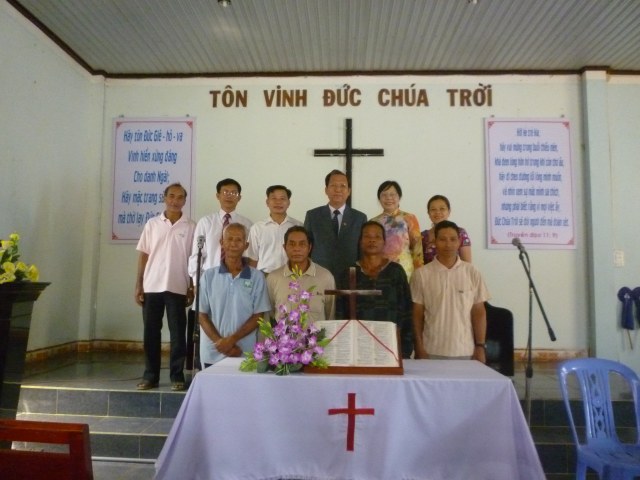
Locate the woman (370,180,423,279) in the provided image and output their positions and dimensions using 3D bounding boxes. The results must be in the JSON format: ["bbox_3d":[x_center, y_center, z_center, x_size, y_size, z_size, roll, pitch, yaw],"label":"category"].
[{"bbox_3d":[0.600,0.351,4.199,0.450,1.656,0.280,0,-5,11],"label":"woman"}]

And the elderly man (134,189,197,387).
[{"bbox_3d":[-1.248,0.352,4.309,0.480,1.634,0.300,1,-5,-8],"label":"elderly man"}]

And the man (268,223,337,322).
[{"bbox_3d":[-0.127,0.687,3.340,0.480,1.547,0.280,1,-5,0],"label":"man"}]

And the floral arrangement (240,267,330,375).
[{"bbox_3d":[-0.168,0.390,2.646,0.444,0.508,0.320,0,-5,3],"label":"floral arrangement"}]

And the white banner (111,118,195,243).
[{"bbox_3d":[-1.993,-0.714,6.397,1.026,1.533,0.030,0,-5,3],"label":"white banner"}]

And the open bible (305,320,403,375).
[{"bbox_3d":[0.167,0.534,2.704,0.465,0.240,0.290,0,-5,3],"label":"open bible"}]

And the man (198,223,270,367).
[{"bbox_3d":[-0.546,0.673,3.362,0.480,1.570,0.280,1,-5,-4],"label":"man"}]

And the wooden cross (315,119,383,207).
[{"bbox_3d":[0.339,-0.810,6.316,0.814,1.250,0.060,0,-5,3],"label":"wooden cross"}]

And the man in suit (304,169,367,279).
[{"bbox_3d":[0.119,0.299,4.220,0.510,1.751,0.300,0,-5,4],"label":"man in suit"}]

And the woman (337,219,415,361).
[{"bbox_3d":[0.346,0.672,3.410,0.520,1.603,0.290,0,-5,6],"label":"woman"}]

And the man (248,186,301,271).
[{"bbox_3d":[-0.357,0.361,4.310,0.460,1.635,0.280,1,-5,-1],"label":"man"}]

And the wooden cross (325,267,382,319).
[{"bbox_3d":[0.176,0.380,2.832,0.307,0.470,0.050,0,-5,3],"label":"wooden cross"}]

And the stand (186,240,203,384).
[{"bbox_3d":[-0.966,0.576,4.224,0.260,1.180,0.260,0,-5,3],"label":"stand"}]

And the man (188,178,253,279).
[{"bbox_3d":[-0.811,0.334,4.317,0.510,1.681,0.290,1,-5,-3],"label":"man"}]

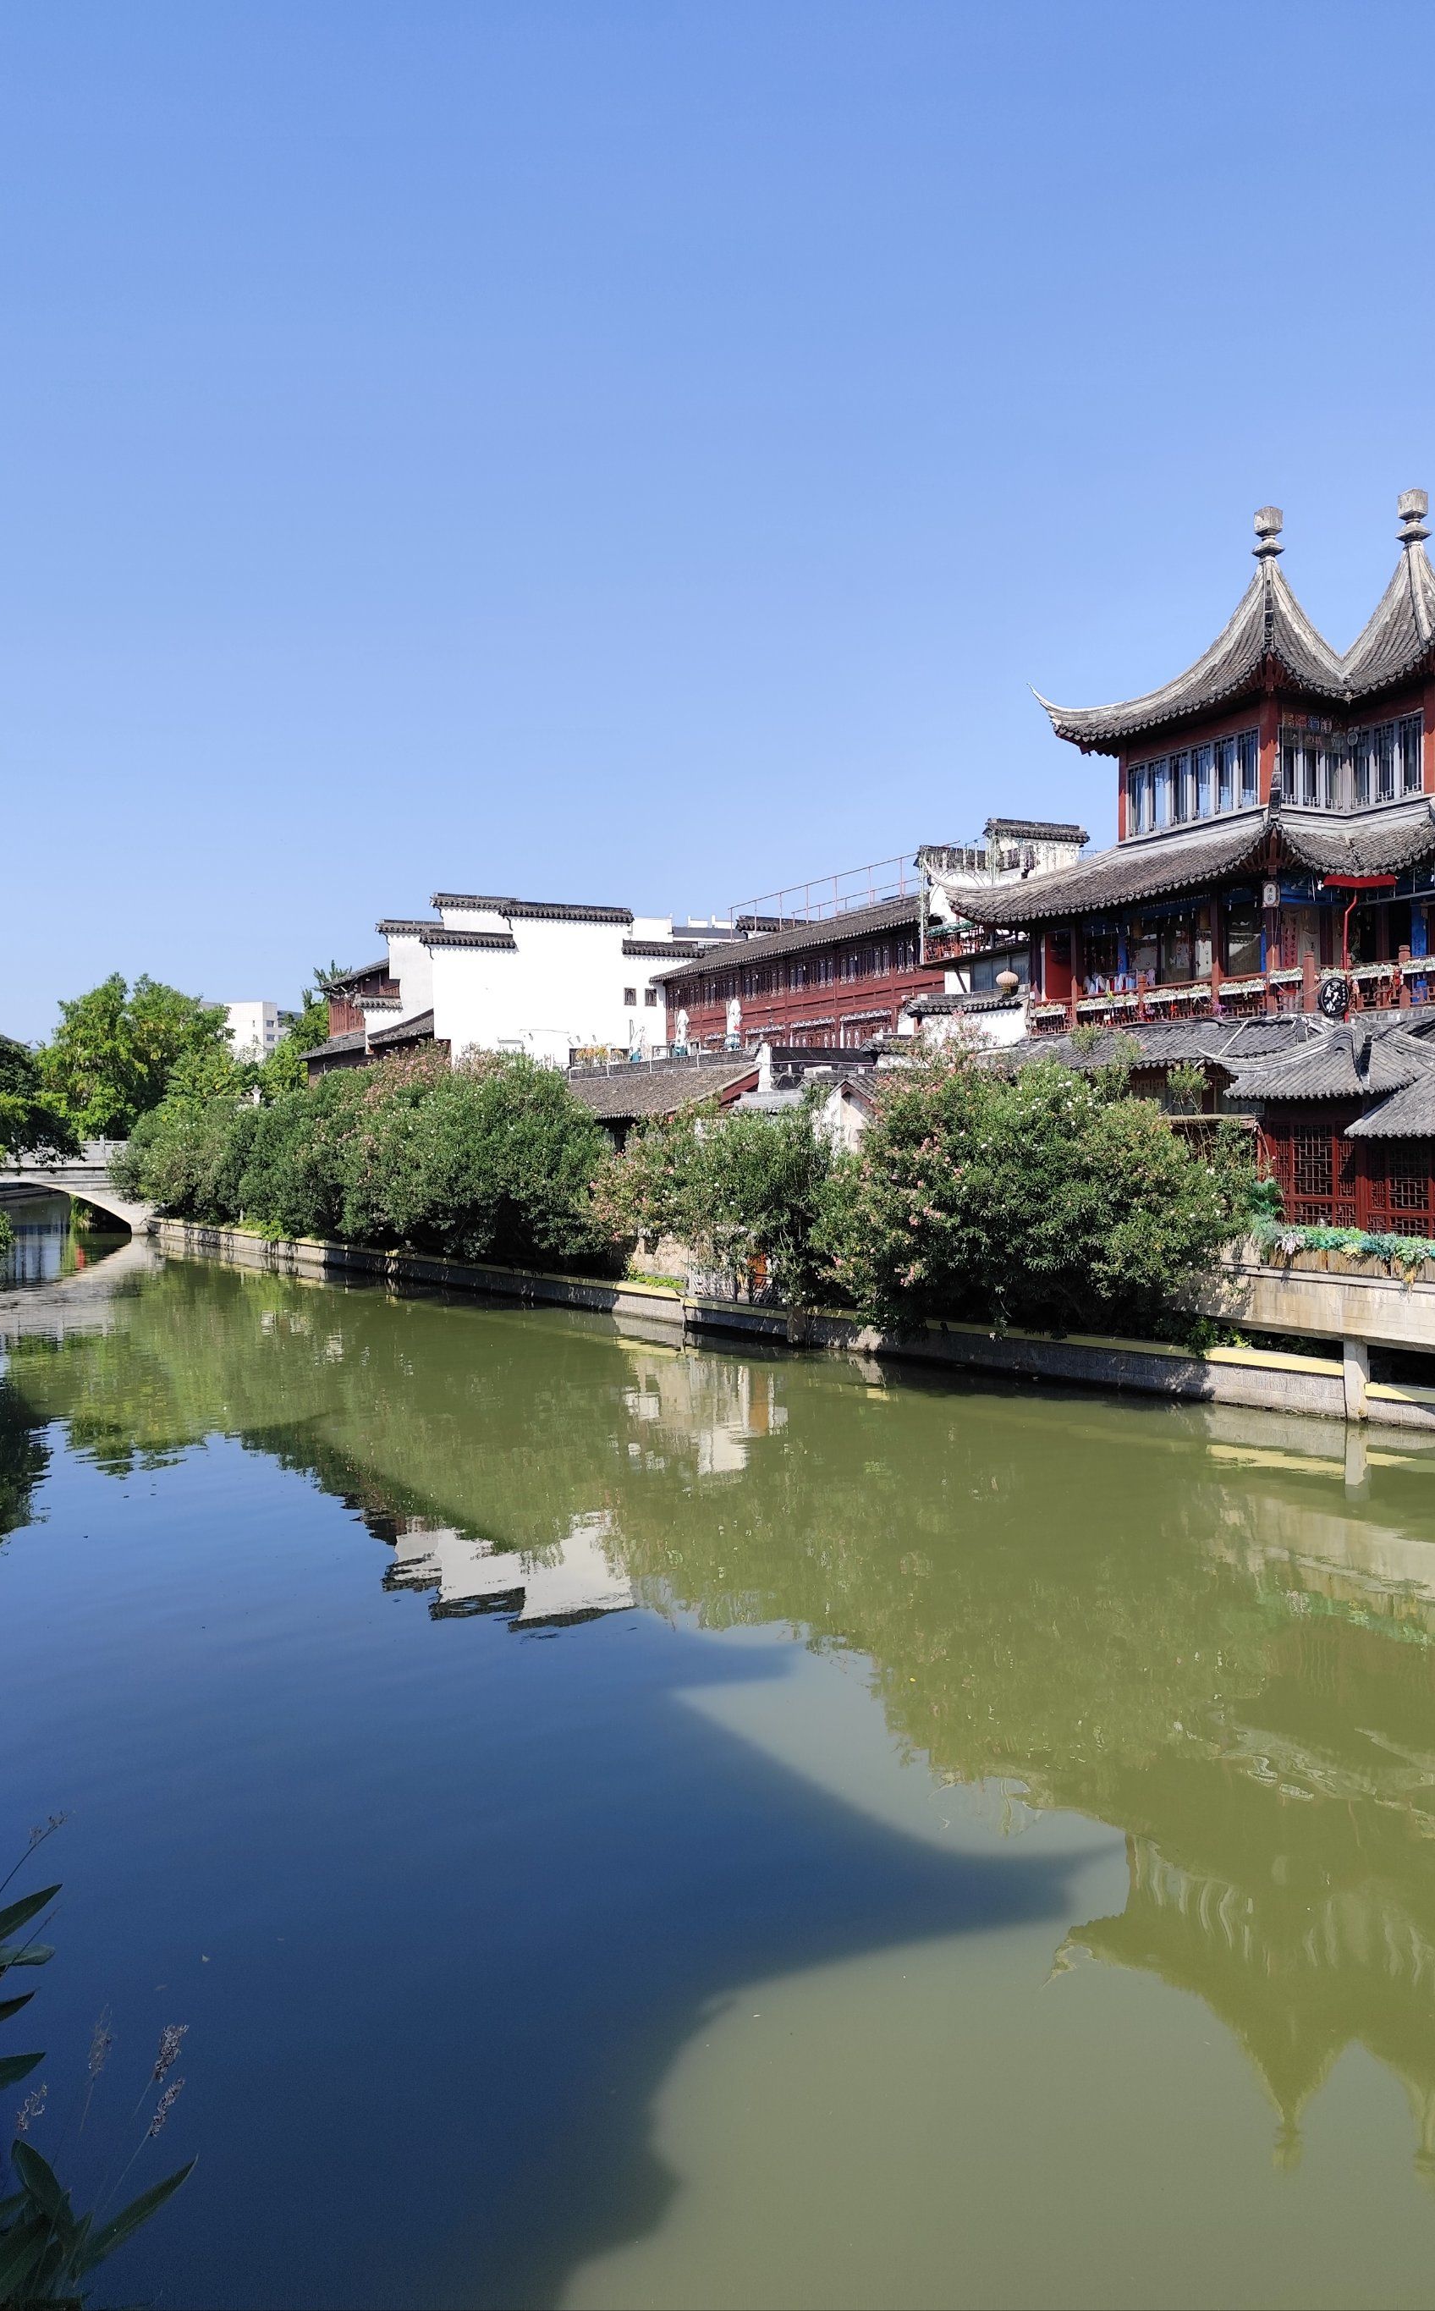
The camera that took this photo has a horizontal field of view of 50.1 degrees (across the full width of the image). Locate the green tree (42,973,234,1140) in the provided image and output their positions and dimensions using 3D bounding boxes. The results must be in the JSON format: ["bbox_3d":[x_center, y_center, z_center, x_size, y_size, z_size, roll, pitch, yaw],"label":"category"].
[{"bbox_3d":[-39.587,-5.293,104.400,13.000,14.099,12.500,0,0,-21],"label":"green tree"}]

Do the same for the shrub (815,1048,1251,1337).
[{"bbox_3d":[6.181,0.766,32.464,4.500,5.600,10.200,0,0,-37],"label":"shrub"}]

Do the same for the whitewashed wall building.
[{"bbox_3d":[-8.415,-3.810,67.790,12.615,12.528,13.920,0,0,-27],"label":"whitewashed wall building"}]

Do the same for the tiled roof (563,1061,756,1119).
[{"bbox_3d":[-3.400,-1.830,47.400,3.500,1.600,11.200,-1,0,-34],"label":"tiled roof"}]

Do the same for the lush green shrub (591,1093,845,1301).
[{"bbox_3d":[-0.167,1.184,40.887,4.400,5.000,7.600,0,0,-37],"label":"lush green shrub"}]

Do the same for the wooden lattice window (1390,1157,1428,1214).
[{"bbox_3d":[11.410,0.432,25.338,0.100,1.043,0.801,0,0,-23],"label":"wooden lattice window"}]

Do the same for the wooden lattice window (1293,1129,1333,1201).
[{"bbox_3d":[10.829,0.131,27.866,0.100,1.343,0.970,0,0,-23],"label":"wooden lattice window"}]

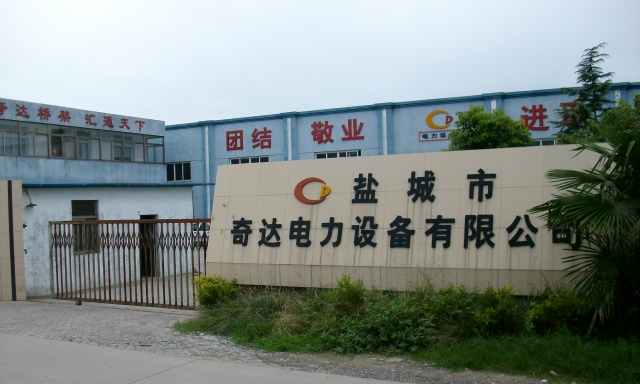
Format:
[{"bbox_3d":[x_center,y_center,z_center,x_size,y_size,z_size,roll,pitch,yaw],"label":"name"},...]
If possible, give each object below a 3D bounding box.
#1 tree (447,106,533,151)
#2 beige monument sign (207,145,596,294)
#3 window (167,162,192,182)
[{"bbox_3d":[4.783,-0.131,17.483,2.600,4.500,2.600,-2,0,25],"label":"tree"},{"bbox_3d":[1.266,0.532,10.899,7.280,2.340,0.780,-2,0,25],"label":"beige monument sign"},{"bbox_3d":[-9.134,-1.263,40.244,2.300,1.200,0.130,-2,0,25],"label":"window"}]

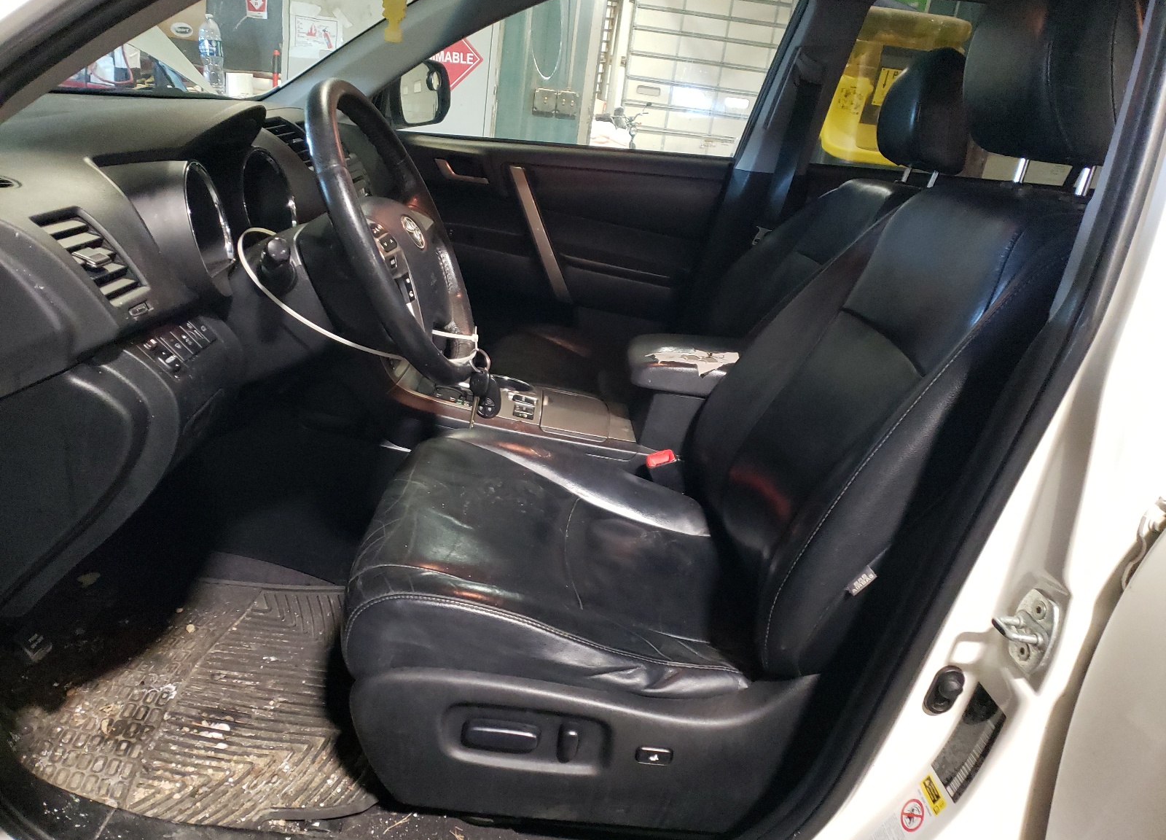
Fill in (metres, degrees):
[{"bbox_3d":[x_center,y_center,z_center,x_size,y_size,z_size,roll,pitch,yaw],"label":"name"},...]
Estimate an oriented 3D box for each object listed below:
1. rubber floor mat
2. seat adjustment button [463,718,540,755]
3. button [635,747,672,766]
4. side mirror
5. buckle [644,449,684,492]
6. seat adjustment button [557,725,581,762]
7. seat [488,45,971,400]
[{"bbox_3d":[-0.503,0.338,1.205,0.570,0.050,0.520,7,17,-3],"label":"rubber floor mat"},{"bbox_3d":[-0.088,0.338,0.936,0.081,0.031,0.018,7,17,-3],"label":"seat adjustment button"},{"bbox_3d":[0.077,0.363,0.948,0.039,0.019,0.010,7,17,-3],"label":"button"},{"bbox_3d":[-0.455,-0.859,2.288,0.130,0.180,0.230,14,19,19],"label":"side mirror"},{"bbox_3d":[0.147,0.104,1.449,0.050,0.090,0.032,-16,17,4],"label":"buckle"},{"bbox_3d":[-0.015,0.347,0.941,0.021,0.038,0.016,7,17,-3],"label":"seat adjustment button"},{"bbox_3d":[0.277,-0.287,1.847,0.900,1.020,0.530,7,17,-3],"label":"seat"}]

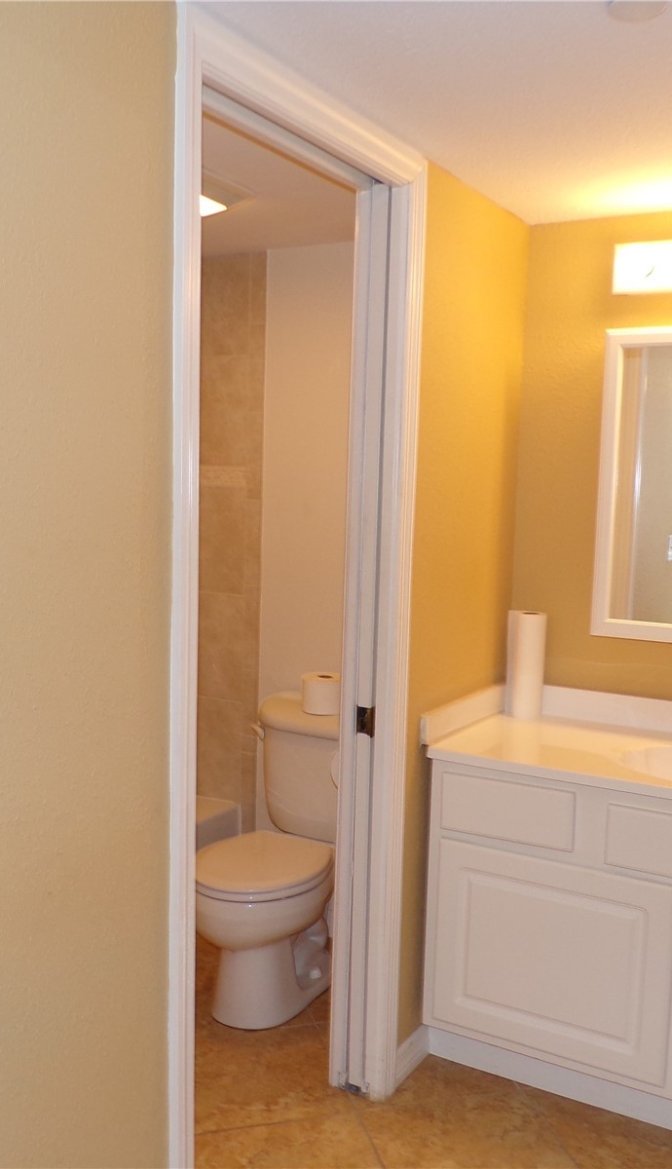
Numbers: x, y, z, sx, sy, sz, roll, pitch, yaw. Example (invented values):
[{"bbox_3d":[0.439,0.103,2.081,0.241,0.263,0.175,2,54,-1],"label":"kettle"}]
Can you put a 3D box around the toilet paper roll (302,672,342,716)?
[{"bbox_3d":[-0.033,0.312,3.122,0.130,0.100,0.132,1,6,0],"label":"toilet paper roll"}]

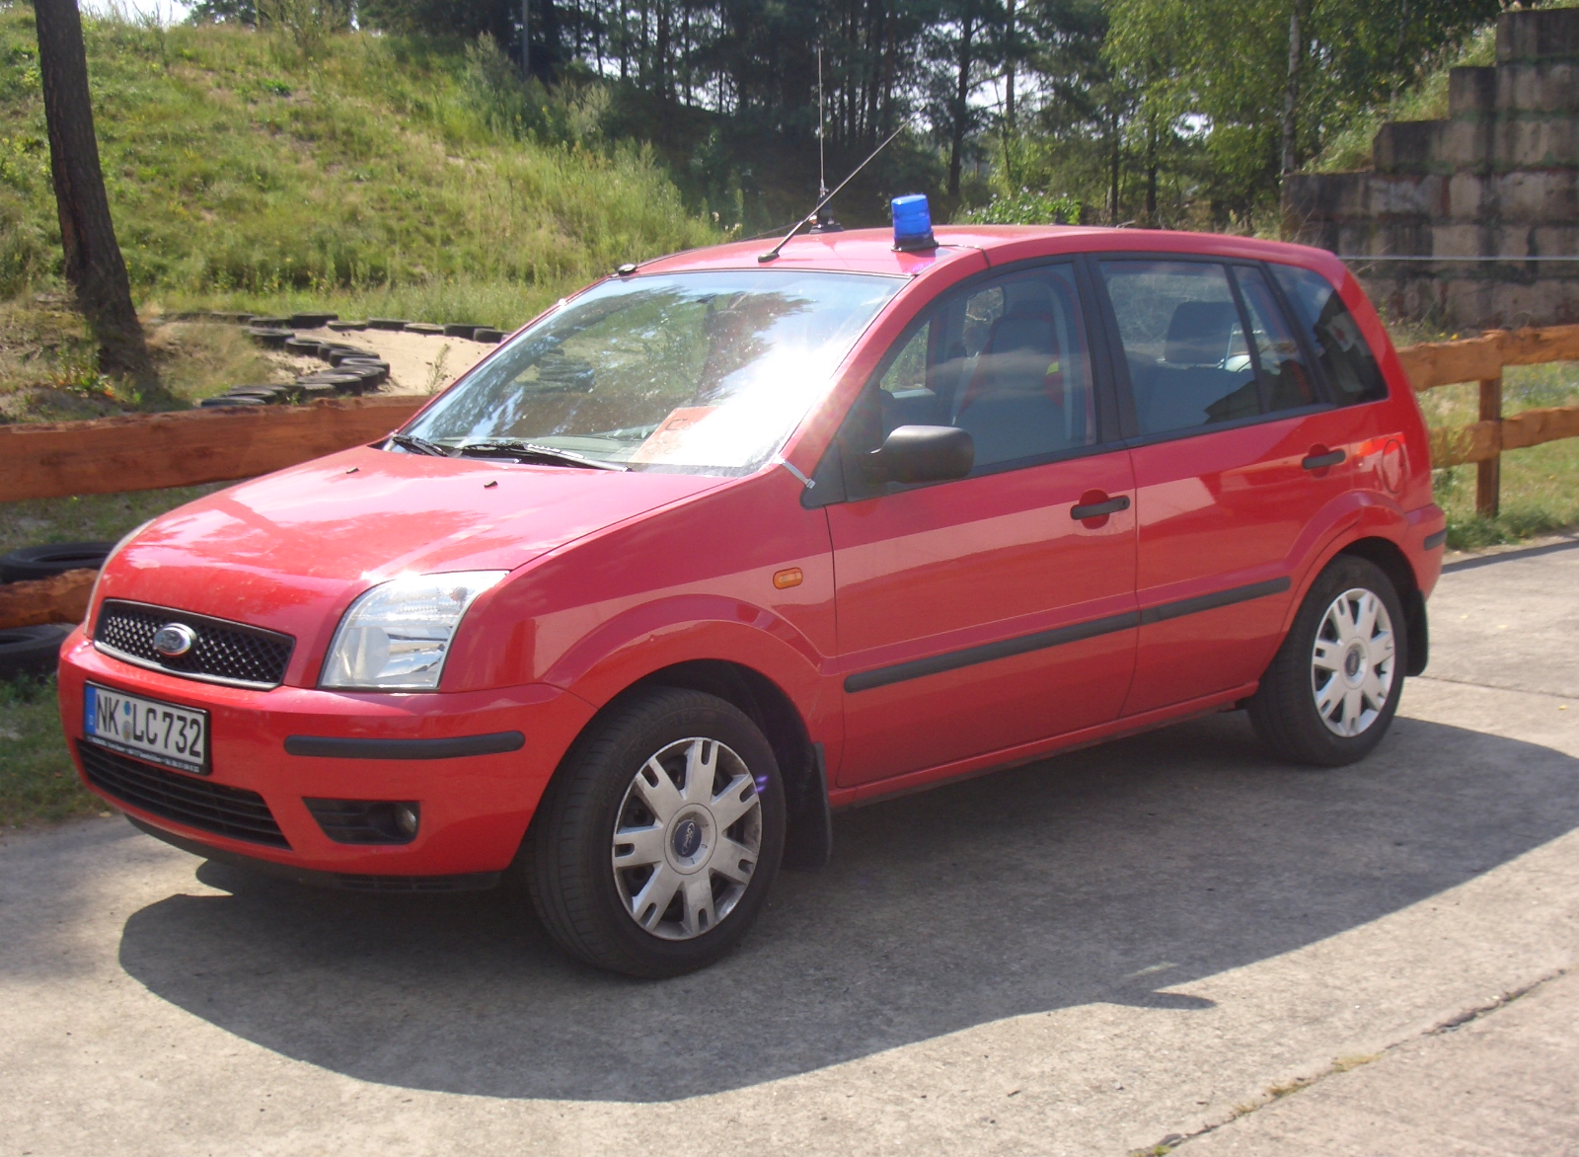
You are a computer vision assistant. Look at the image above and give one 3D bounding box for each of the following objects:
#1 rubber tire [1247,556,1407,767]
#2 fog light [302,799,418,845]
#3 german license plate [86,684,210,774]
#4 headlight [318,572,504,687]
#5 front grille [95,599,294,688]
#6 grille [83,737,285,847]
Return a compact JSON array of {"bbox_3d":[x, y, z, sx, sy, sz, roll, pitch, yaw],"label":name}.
[{"bbox_3d":[1.533,0.228,6.370,0.605,0.600,0.200,-9,11,-43],"label":"rubber tire"},{"bbox_3d":[-0.822,0.465,4.328,0.240,0.084,0.069,2,9,24],"label":"fog light"},{"bbox_3d":[-1.339,0.306,4.639,0.022,0.122,0.530,-9,11,-43],"label":"german license plate"},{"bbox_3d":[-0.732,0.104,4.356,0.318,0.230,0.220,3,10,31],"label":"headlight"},{"bbox_3d":[-1.274,0.136,4.682,0.085,0.112,0.800,-9,11,-43],"label":"front grille"},{"bbox_3d":[-1.302,0.445,4.691,0.090,0.128,0.840,-9,11,-43],"label":"grille"}]

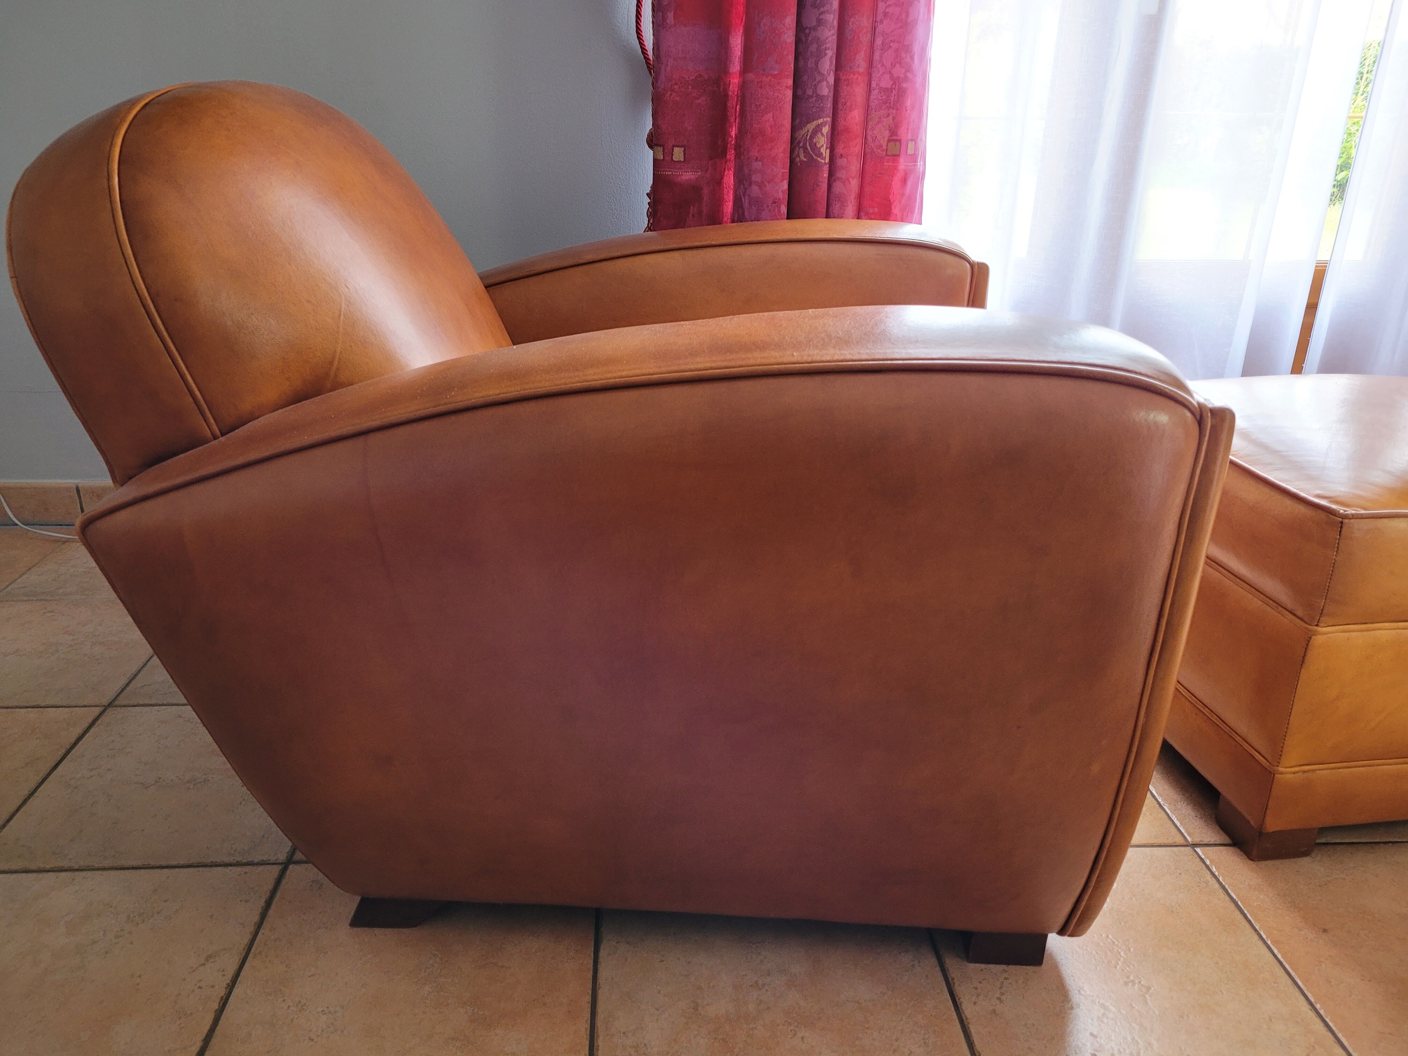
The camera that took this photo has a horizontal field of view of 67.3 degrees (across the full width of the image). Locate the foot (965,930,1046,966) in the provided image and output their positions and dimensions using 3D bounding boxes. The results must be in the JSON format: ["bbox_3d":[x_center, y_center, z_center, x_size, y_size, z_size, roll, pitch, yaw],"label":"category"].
[{"bbox_3d":[0.289,0.382,1.030,0.069,0.044,0.068,2,21,2],"label":"foot"}]

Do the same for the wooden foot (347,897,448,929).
[{"bbox_3d":[-0.298,0.359,1.054,0.090,0.044,0.068,2,21,2],"label":"wooden foot"}]

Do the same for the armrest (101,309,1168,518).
[{"bbox_3d":[-0.068,-0.106,0.909,0.879,0.181,0.194,2,21,2],"label":"armrest"}]

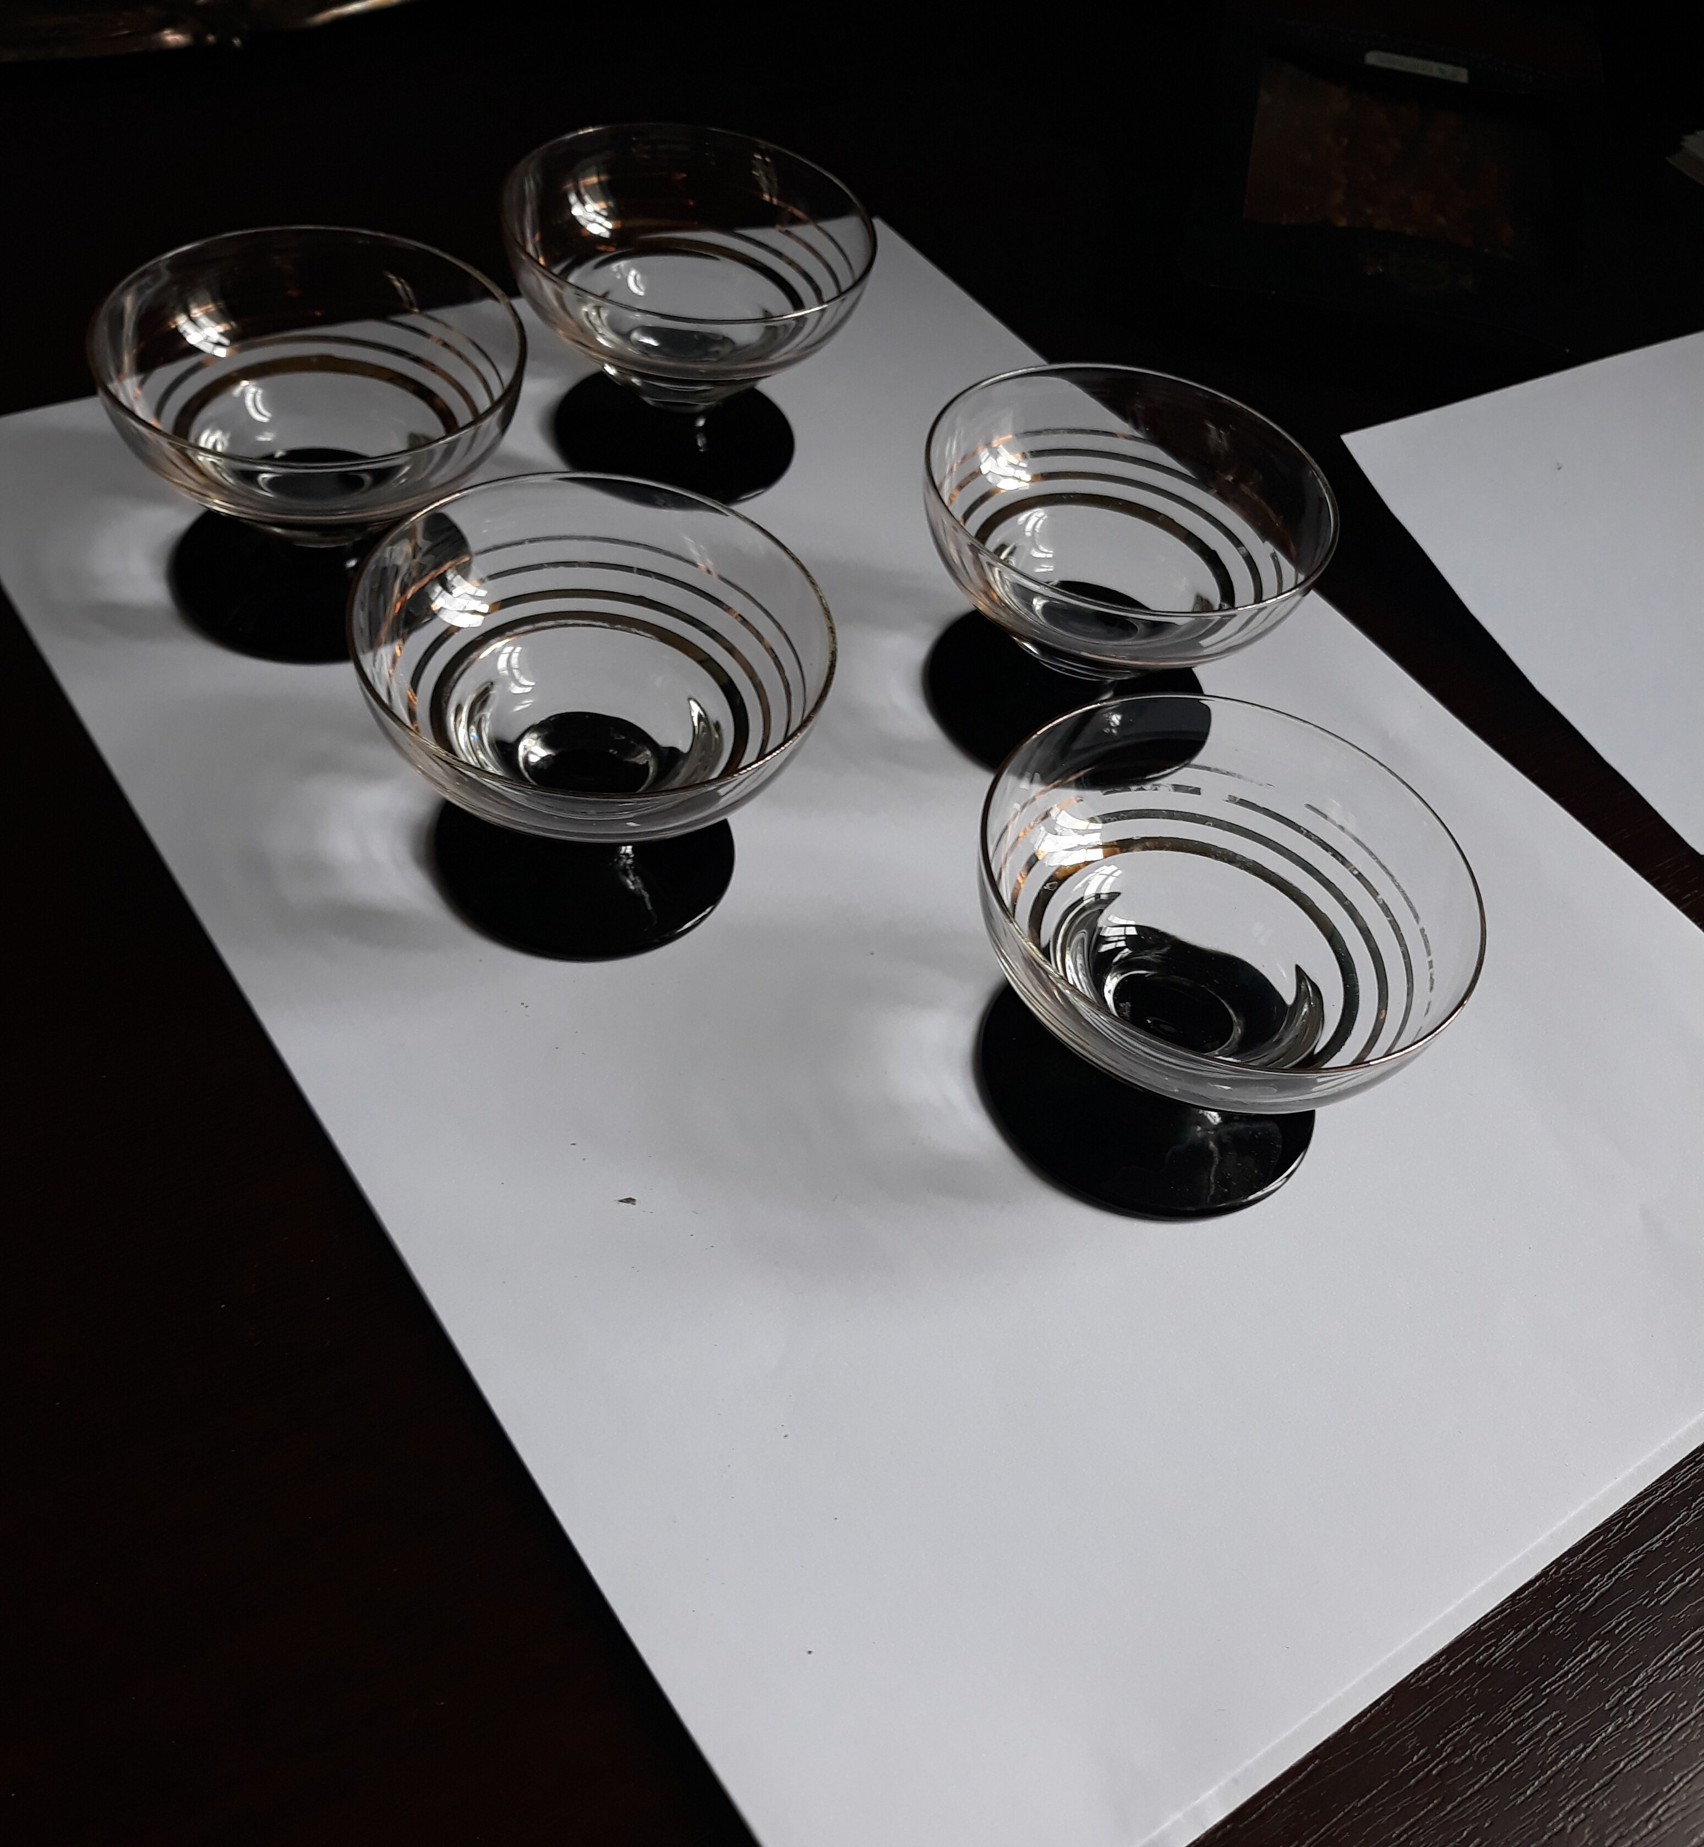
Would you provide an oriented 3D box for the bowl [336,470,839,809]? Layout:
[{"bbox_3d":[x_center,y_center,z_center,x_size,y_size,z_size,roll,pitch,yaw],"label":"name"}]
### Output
[{"bbox_3d":[-0.050,-0.042,0.353,0.090,0.049,0.090,5,49,-6],"label":"bowl"}]

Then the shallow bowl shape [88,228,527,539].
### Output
[{"bbox_3d":[-0.120,-0.110,0.400,0.089,0.049,0.089,12,49,0],"label":"shallow bowl shape"}]

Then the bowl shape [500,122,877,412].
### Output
[{"bbox_3d":[-0.042,-0.158,0.455,0.091,0.049,0.091,12,49,0],"label":"bowl shape"}]

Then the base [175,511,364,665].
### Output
[{"bbox_3d":[-0.124,-0.090,0.424,0.071,0.015,0.071,12,49,0],"label":"base"}]

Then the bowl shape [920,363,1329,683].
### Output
[{"bbox_3d":[0.059,-0.082,0.408,0.092,0.048,0.092,12,49,0],"label":"bowl shape"}]

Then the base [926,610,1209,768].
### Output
[{"bbox_3d":[0.054,-0.061,0.432,0.071,0.015,0.071,12,49,0],"label":"base"}]

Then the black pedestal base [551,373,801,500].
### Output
[{"bbox_3d":[-0.047,-0.138,0.480,0.067,0.015,0.067,12,49,0],"label":"black pedestal base"}]

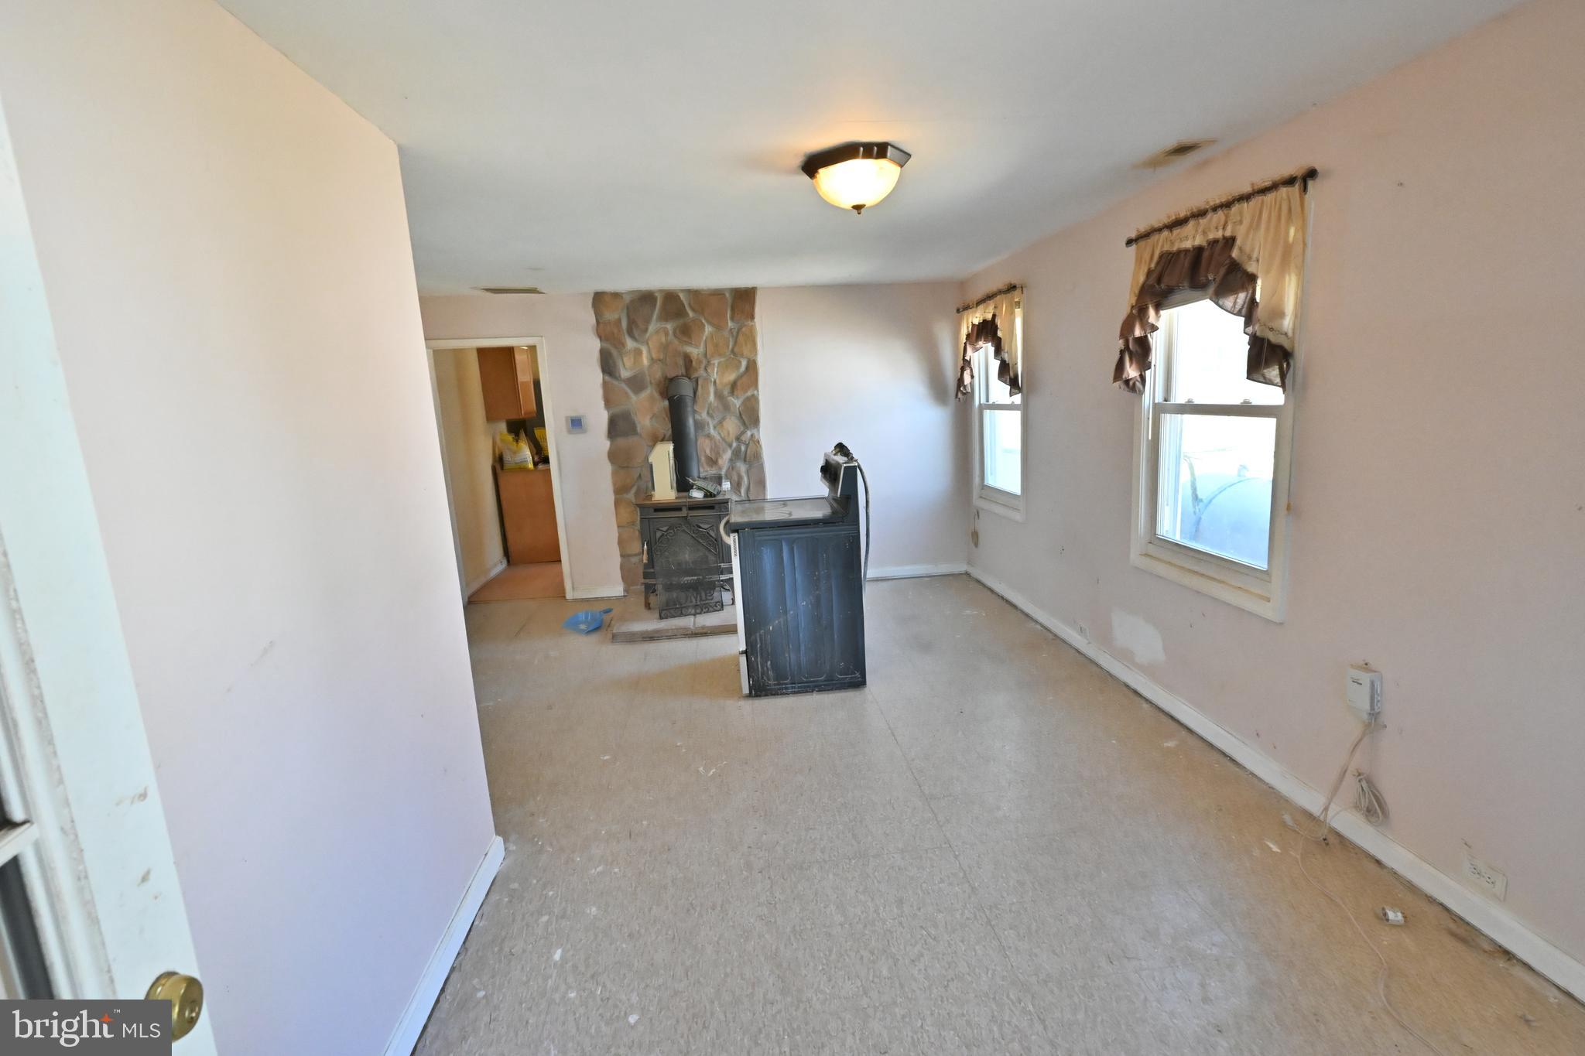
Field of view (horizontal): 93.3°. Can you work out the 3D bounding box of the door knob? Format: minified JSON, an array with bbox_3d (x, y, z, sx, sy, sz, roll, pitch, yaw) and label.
[{"bbox_3d":[-0.589,0.462,0.724,0.034,0.064,0.064,-5,10,-11],"label":"door knob"}]

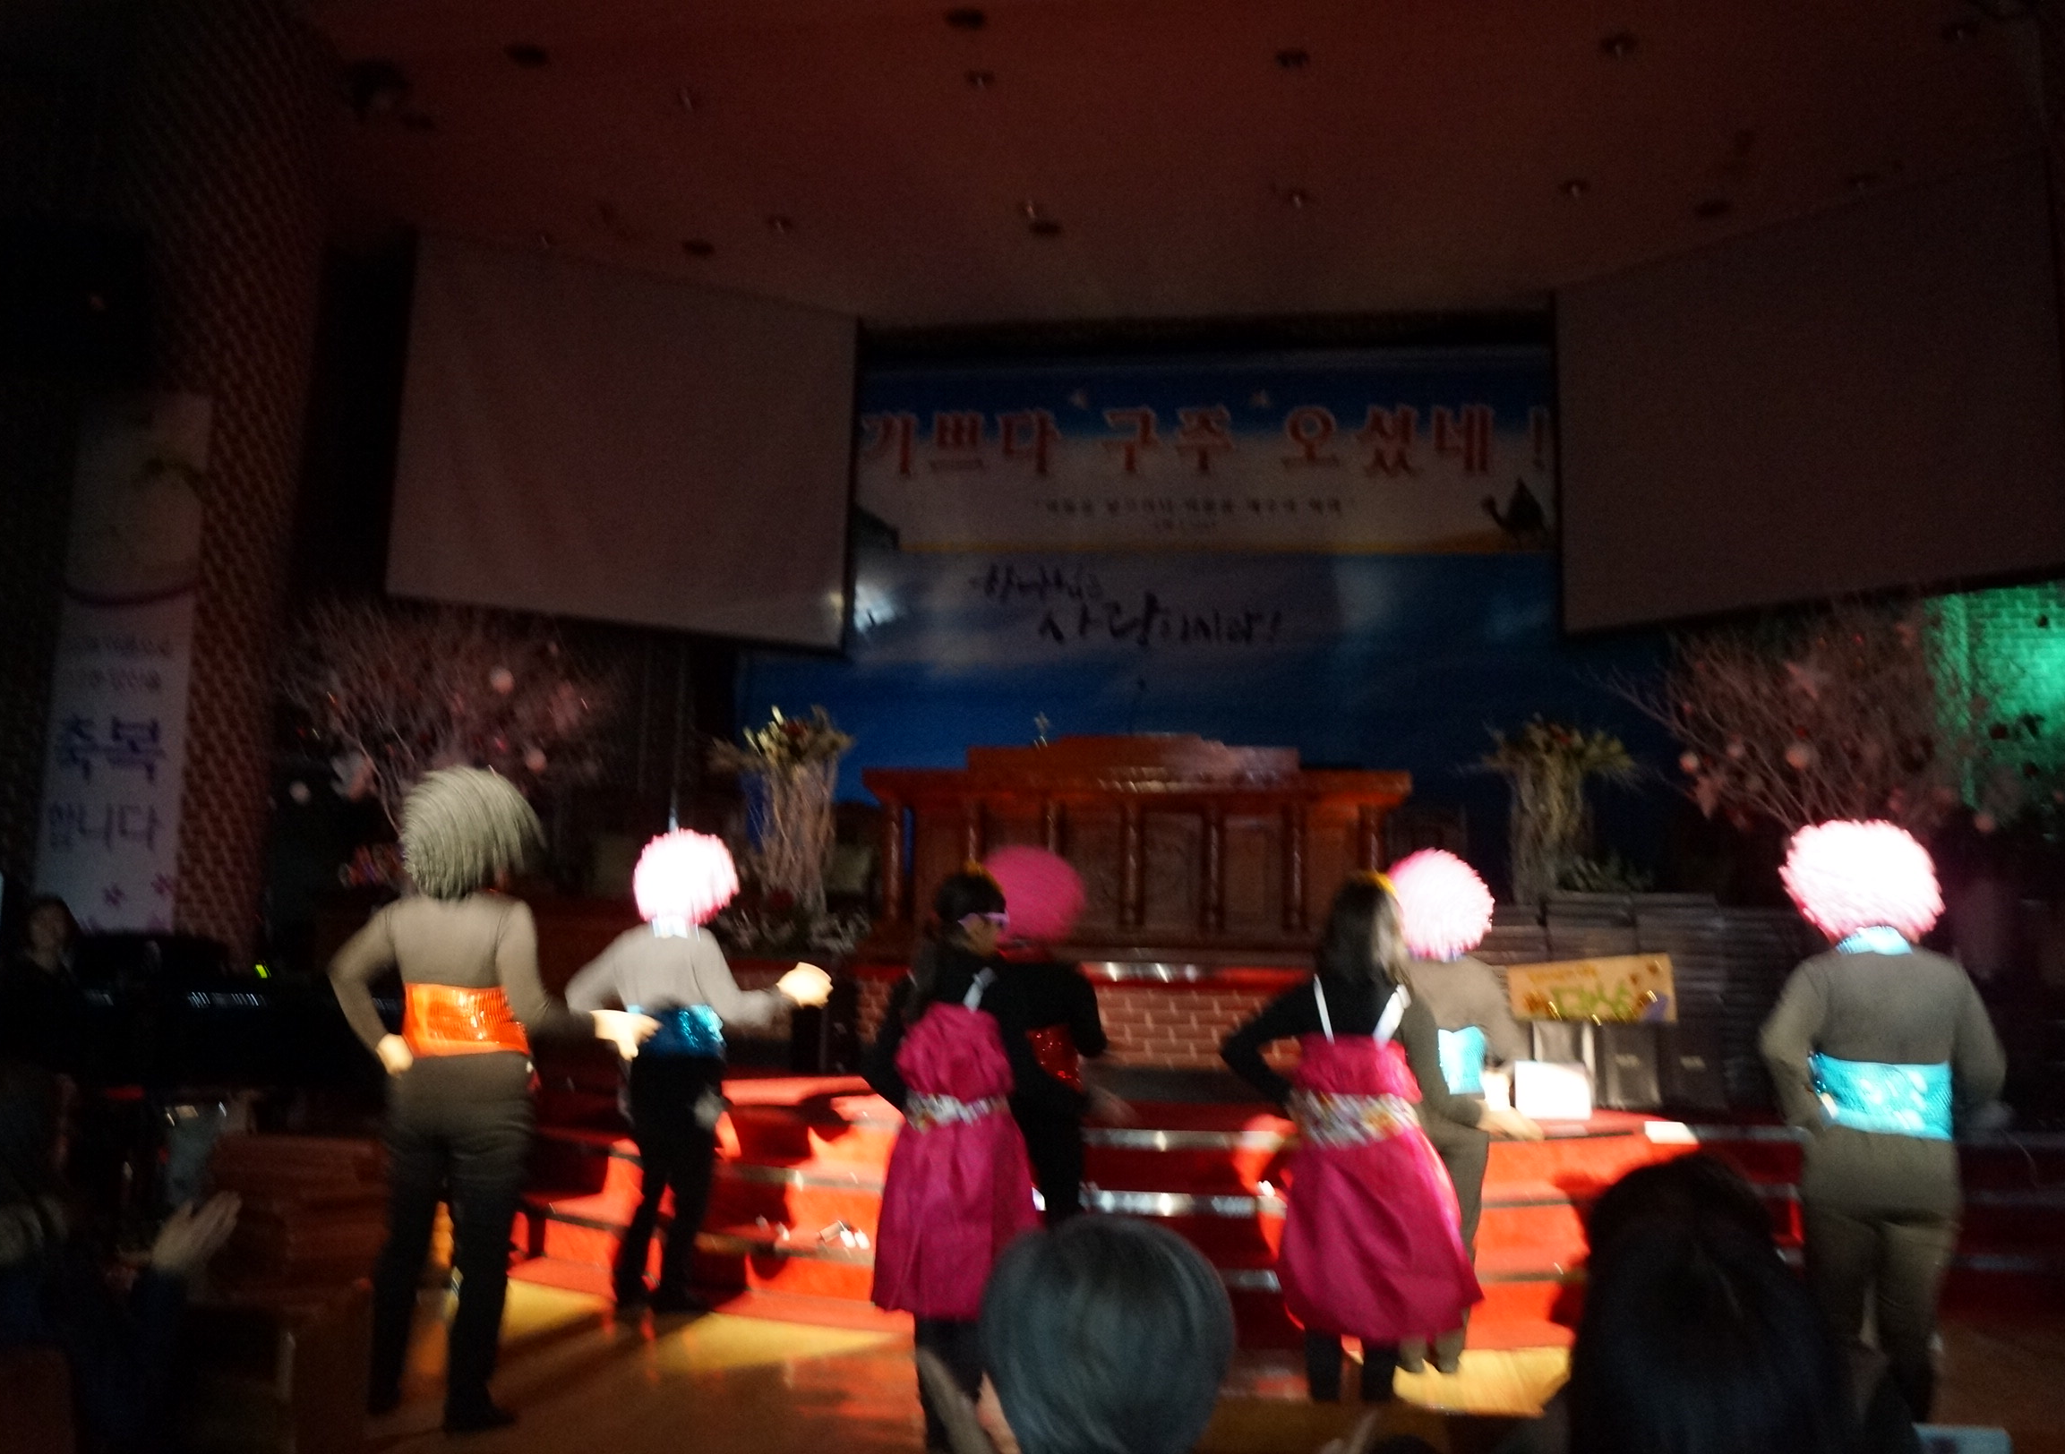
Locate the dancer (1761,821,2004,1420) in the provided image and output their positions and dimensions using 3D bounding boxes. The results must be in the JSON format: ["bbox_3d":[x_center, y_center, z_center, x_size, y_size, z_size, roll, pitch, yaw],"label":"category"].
[{"bbox_3d":[2.052,1.023,3.993,0.560,1.580,0.400,1,-6,0],"label":"dancer"}]

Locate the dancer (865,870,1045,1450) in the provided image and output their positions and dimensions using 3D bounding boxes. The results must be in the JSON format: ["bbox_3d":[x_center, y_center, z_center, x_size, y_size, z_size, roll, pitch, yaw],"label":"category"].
[{"bbox_3d":[-0.177,1.120,4.180,0.460,1.494,0.460,-1,-7,18],"label":"dancer"}]

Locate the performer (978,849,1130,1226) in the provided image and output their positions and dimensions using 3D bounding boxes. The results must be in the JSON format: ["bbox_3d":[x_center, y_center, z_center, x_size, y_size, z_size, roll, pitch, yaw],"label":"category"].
[{"bbox_3d":[0.045,1.124,4.916,0.480,1.530,0.380,-5,-9,44],"label":"performer"}]

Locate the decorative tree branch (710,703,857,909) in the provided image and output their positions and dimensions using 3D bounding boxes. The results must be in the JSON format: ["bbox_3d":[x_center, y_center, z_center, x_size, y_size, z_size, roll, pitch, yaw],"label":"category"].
[{"bbox_3d":[-1.299,0.435,8.500,0.750,1.080,0.650,0,-7,8],"label":"decorative tree branch"}]

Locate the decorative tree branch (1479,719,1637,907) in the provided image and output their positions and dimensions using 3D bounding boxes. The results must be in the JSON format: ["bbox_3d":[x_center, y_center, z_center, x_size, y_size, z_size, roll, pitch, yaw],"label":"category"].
[{"bbox_3d":[2.974,0.563,9.300,0.820,1.200,0.720,1,-6,0],"label":"decorative tree branch"}]

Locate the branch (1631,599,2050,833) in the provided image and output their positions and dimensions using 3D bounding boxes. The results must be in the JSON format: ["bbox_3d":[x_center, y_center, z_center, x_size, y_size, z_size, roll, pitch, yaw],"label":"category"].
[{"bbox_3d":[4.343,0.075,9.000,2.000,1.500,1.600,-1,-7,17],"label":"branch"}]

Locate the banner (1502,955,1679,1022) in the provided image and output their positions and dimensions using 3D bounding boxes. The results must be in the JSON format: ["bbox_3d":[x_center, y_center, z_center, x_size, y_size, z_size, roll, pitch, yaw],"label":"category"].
[{"bbox_3d":[2.334,1.094,6.850,0.710,0.270,0.030,0,-6,6],"label":"banner"}]

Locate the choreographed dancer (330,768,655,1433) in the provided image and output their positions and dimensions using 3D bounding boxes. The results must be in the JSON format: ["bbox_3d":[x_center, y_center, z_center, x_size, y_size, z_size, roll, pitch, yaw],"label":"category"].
[{"bbox_3d":[-1.444,1.001,4.507,0.820,1.762,0.500,1,-7,0],"label":"choreographed dancer"}]

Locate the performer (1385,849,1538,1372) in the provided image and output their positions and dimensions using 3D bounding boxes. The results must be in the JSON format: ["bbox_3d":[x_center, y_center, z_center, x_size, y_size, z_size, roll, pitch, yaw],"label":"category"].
[{"bbox_3d":[1.316,1.205,5.194,0.520,1.614,0.450,-1,-7,18],"label":"performer"}]

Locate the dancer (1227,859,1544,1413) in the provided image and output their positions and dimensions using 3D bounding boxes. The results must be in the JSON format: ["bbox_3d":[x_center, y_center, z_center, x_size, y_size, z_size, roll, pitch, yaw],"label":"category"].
[{"bbox_3d":[0.904,1.122,4.420,0.740,1.450,0.500,0,-6,9],"label":"dancer"}]

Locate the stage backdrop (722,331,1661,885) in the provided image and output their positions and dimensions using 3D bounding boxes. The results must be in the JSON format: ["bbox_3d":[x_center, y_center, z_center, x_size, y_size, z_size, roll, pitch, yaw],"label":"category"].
[{"bbox_3d":[1.070,-0.639,10.200,5.650,3.400,0.150,0,-7,8],"label":"stage backdrop"}]

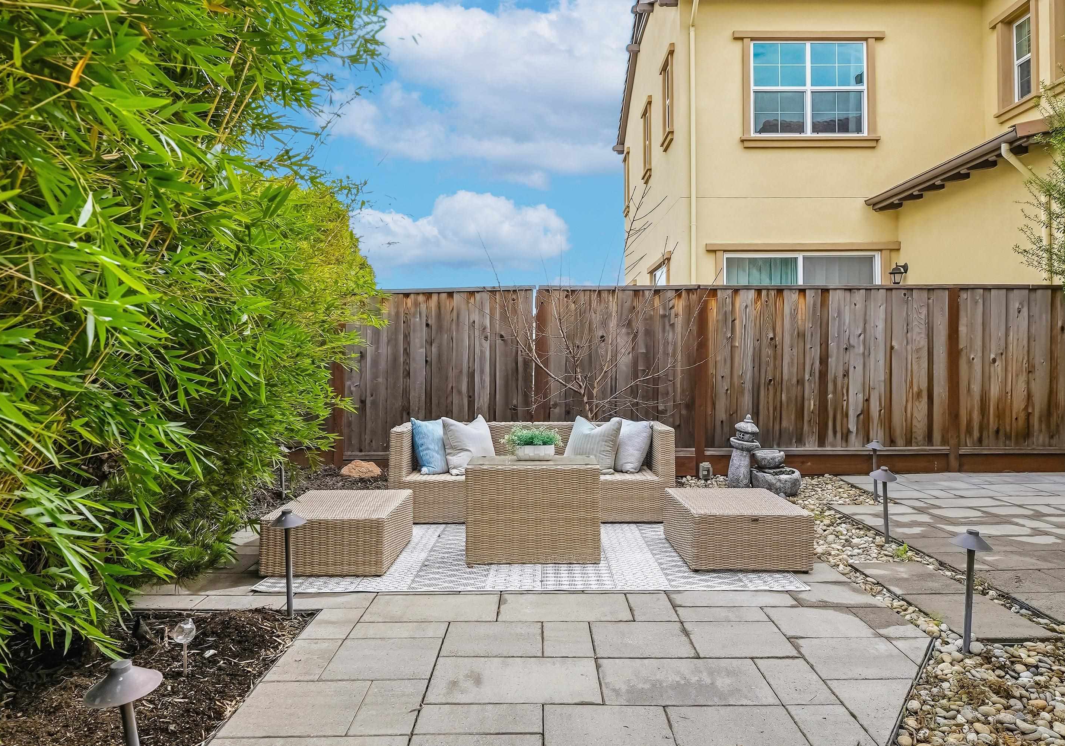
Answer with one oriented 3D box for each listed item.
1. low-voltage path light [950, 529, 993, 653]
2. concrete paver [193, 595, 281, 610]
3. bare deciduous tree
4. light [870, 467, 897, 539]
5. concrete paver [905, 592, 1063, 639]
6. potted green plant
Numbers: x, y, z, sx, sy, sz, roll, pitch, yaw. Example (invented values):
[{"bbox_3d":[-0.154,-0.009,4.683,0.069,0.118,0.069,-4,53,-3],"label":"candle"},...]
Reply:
[{"bbox_3d":[1.737,0.863,2.962,0.166,0.500,0.166,0,1,1],"label":"low-voltage path light"},{"bbox_3d":[-1.396,1.141,3.617,0.419,0.055,0.212,0,1,1],"label":"concrete paver"},{"bbox_3d":[0.598,-0.341,6.588,2.100,2.730,1.800,0,1,1],"label":"bare deciduous tree"},{"bbox_3d":[2.261,0.840,4.792,0.176,0.481,0.176,-3,1,0],"label":"light"},{"bbox_3d":[1.992,1.121,3.387,0.402,0.054,0.595,0,1,1],"label":"concrete paver"},{"bbox_3d":[0.005,0.415,4.488,0.332,0.203,0.188,0,1,0],"label":"potted green plant"}]

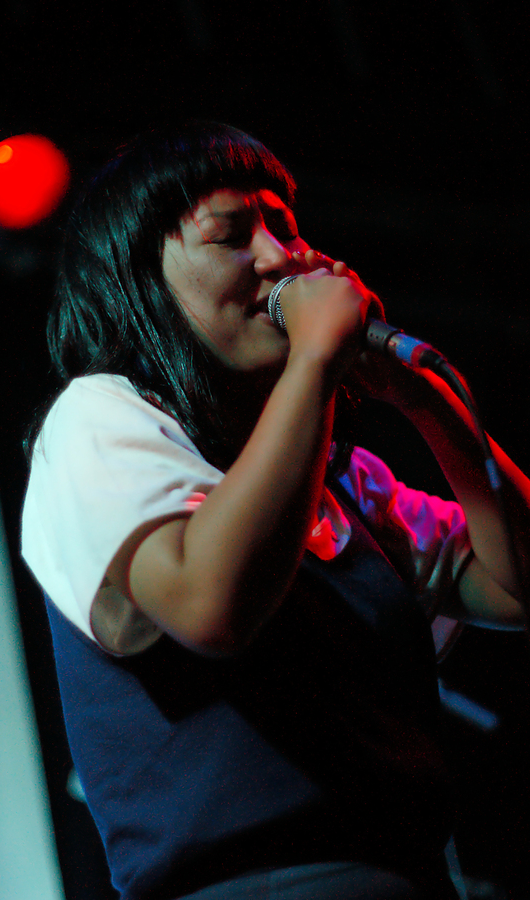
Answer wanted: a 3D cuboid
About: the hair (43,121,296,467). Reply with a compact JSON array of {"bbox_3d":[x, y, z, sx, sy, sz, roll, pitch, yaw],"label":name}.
[{"bbox_3d":[-0.085,-0.147,1.780,0.240,0.320,0.220,-17,-13,39],"label":"hair"}]

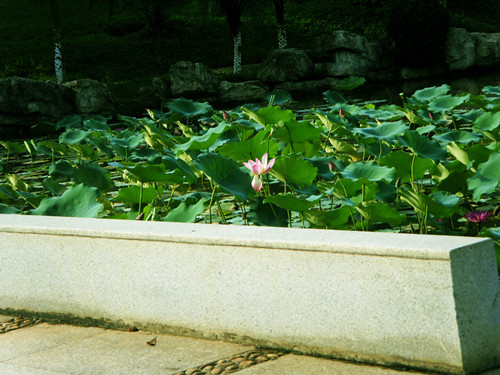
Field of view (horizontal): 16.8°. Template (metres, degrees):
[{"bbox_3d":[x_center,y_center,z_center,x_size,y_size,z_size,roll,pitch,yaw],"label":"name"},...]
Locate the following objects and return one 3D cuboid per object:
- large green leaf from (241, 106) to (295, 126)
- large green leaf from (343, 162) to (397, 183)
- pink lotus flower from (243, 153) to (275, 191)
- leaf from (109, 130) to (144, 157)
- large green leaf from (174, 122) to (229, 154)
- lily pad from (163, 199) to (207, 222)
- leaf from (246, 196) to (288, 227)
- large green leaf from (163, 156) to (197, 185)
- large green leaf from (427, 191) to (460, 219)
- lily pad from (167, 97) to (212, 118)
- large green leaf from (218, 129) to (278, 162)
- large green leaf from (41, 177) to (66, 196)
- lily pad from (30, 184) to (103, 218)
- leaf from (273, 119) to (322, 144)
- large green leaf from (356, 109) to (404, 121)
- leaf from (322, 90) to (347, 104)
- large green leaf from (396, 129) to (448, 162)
[{"bbox_3d":[0.128,-0.521,12.400,0.396,0.102,0.340,-7,7,1],"label":"large green leaf"},{"bbox_3d":[0.742,-0.087,10.500,0.334,0.067,0.317,-2,16,0],"label":"large green leaf"},{"bbox_3d":[0.049,-0.093,9.800,0.186,0.195,0.170,-7,7,0],"label":"pink lotus flower"},{"bbox_3d":[-1.191,-0.424,16.300,0.335,0.139,0.318,-7,21,0],"label":"leaf"},{"bbox_3d":[-0.344,-0.348,12.000,0.383,0.180,0.360,-7,7,-1],"label":"large green leaf"},{"bbox_3d":[-0.388,0.148,10.000,0.260,0.124,0.260,-7,7,-2],"label":"lily pad"},{"bbox_3d":[0.108,0.148,10.400,0.277,0.055,0.264,-2,33,0],"label":"leaf"},{"bbox_3d":[-0.477,-0.117,11.600,0.247,0.157,0.250,-7,7,-2],"label":"large green leaf"},{"bbox_3d":[1.139,0.100,9.900,0.187,0.130,0.200,-6,8,6],"label":"large green leaf"},{"bbox_3d":[-0.680,-0.888,19.000,0.512,0.102,0.487,3,17,0],"label":"lily pad"},{"bbox_3d":[-0.011,-0.318,12.800,0.445,0.099,0.423,-8,-19,0],"label":"large green leaf"},{"bbox_3d":[-1.642,-0.008,14.190,0.197,0.150,0.197,-7,7,0],"label":"large green leaf"},{"bbox_3d":[-1.086,0.095,10.000,0.426,0.167,0.360,-8,8,-6],"label":"lily pad"},{"bbox_3d":[0.423,-0.499,15.051,0.436,0.195,0.327,-7,7,0],"label":"leaf"},{"bbox_3d":[1.210,-0.677,15.674,0.436,0.064,0.414,-7,7,0],"label":"large green leaf"},{"bbox_3d":[0.965,-1.028,19.300,0.266,0.063,0.253,15,20,0],"label":"leaf"},{"bbox_3d":[1.167,-0.286,11.500,0.339,0.068,0.322,20,20,0],"label":"large green leaf"}]

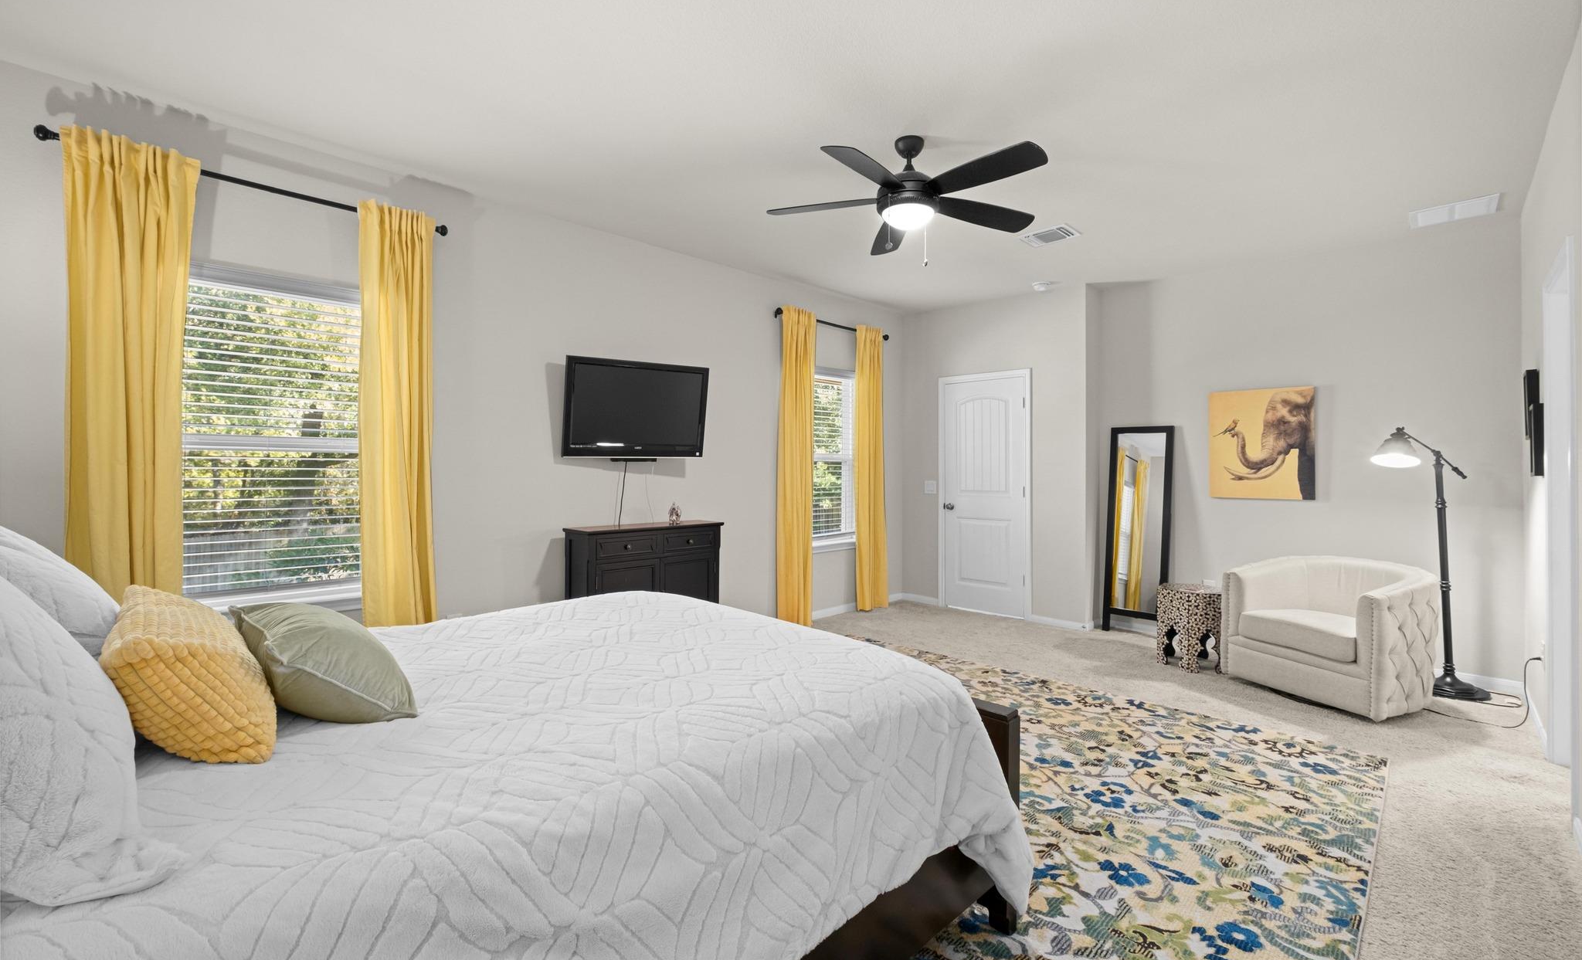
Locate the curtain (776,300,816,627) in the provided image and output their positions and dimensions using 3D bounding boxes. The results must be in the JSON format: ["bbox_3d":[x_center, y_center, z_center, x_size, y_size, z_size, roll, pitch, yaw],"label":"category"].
[{"bbox_3d":[0.056,-0.087,5.252,0.100,2.520,0.400,0,0,45],"label":"curtain"}]

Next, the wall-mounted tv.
[{"bbox_3d":[-0.974,-0.443,4.179,0.980,0.595,0.080,0,8,-40],"label":"wall-mounted tv"}]

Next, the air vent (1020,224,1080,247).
[{"bbox_3d":[1.650,-1.534,4.187,0.310,0.020,0.240,0,0,45],"label":"air vent"}]

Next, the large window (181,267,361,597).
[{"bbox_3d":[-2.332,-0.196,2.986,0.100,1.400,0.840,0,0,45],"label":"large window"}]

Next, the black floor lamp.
[{"bbox_3d":[3.653,0.446,3.773,0.460,1.510,0.310,0,0,14],"label":"black floor lamp"}]

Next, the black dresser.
[{"bbox_3d":[-0.898,0.744,4.140,0.370,0.900,1.020,0,0,45],"label":"black dresser"}]

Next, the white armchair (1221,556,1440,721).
[{"bbox_3d":[3.112,0.840,3.762,0.700,0.720,0.810,0,0,-17],"label":"white armchair"}]

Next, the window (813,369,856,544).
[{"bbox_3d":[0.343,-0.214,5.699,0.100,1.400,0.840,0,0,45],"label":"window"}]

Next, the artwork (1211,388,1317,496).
[{"bbox_3d":[3.257,-0.247,4.570,0.600,0.750,0.035,0,0,45],"label":"artwork"}]

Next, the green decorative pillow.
[{"bbox_3d":[-1.035,0.387,1.439,0.530,0.160,0.300,0,-37,45],"label":"green decorative pillow"}]

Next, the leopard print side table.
[{"bbox_3d":[2.641,0.951,4.310,0.400,0.490,0.420,0,0,-21],"label":"leopard print side table"}]

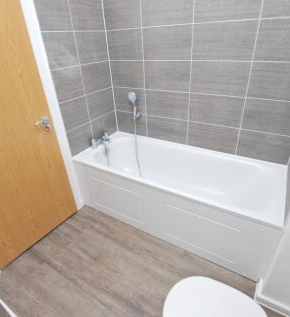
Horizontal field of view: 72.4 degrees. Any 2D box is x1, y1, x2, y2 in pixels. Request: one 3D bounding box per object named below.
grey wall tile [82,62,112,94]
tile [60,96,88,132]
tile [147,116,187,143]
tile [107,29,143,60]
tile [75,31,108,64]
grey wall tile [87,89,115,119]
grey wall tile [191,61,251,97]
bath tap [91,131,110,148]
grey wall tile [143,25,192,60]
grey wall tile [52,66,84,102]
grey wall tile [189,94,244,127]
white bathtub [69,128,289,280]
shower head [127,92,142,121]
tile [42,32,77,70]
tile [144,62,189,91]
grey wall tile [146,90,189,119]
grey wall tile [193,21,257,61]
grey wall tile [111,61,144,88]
[{"bbox_3d":[-0.457,-0.785,1.925,0.015,0.252,0.398,15,35,27],"label":"grey wall tile"},{"bbox_3d":[-0.621,-0.409,1.804,0.015,0.252,0.292,15,35,27],"label":"tile"},{"bbox_3d":[0.212,-0.299,2.040,0.459,0.256,0.015,15,35,27],"label":"tile"},{"bbox_3d":[-0.194,-1.047,1.847,0.404,0.252,0.015,15,35,27],"label":"tile"},{"bbox_3d":[-0.459,-0.977,1.755,0.012,0.252,0.391,15,36,28],"label":"tile"},{"bbox_3d":[-0.435,-0.554,2.007,0.012,0.252,0.391,15,36,28],"label":"grey wall tile"},{"bbox_3d":[0.580,-0.628,1.572,0.450,0.252,0.015,15,35,27],"label":"grey wall tile"},{"bbox_3d":[-0.435,-0.185,2.018,0.120,0.100,0.235,15,36,28],"label":"bath tap"},{"bbox_3d":[0.178,-0.948,1.650,0.459,0.252,0.015,15,35,27],"label":"grey wall tile"},{"bbox_3d":[-0.623,-0.611,1.639,0.012,0.252,0.286,15,36,28],"label":"grey wall tile"},{"bbox_3d":[0.592,-0.412,1.702,0.450,0.252,0.015,15,35,27],"label":"grey wall tile"},{"bbox_3d":[0.237,0.286,1.907,1.700,0.610,0.710,15,35,27],"label":"white bathtub"},{"bbox_3d":[-0.102,-0.512,1.950,0.085,0.260,0.090,15,36,28],"label":"shower head"},{"bbox_3d":[-0.644,-0.841,1.545,0.015,0.252,0.292,15,35,27],"label":"tile"},{"bbox_3d":[0.189,-0.715,1.725,0.445,0.252,0.012,15,36,28],"label":"tile"},{"bbox_3d":[0.203,-0.502,1.852,0.445,0.252,0.012,15,36,28],"label":"grey wall tile"},{"bbox_3d":[0.548,-0.820,1.393,0.445,0.252,0.012,15,36,28],"label":"grey wall tile"},{"bbox_3d":[-0.182,-0.831,1.977,0.404,0.252,0.015,15,35,27],"label":"grey wall tile"}]

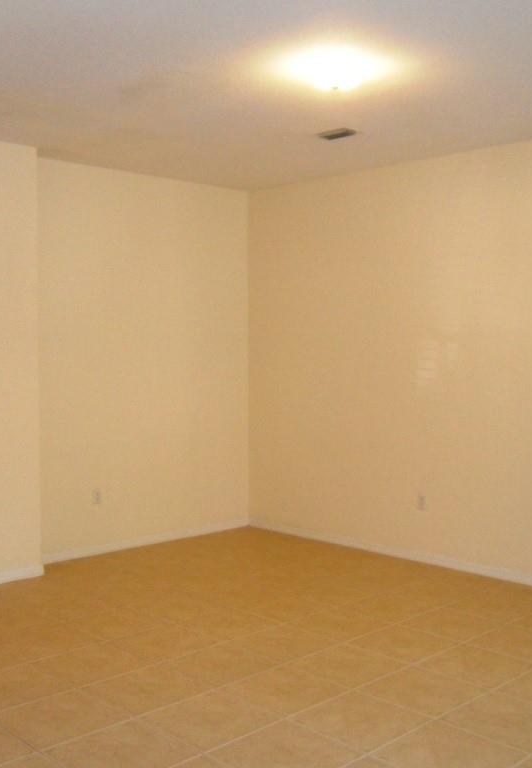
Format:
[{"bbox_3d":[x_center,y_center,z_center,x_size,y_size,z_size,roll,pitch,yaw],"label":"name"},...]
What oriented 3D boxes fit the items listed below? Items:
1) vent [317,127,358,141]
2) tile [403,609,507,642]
[{"bbox_3d":[0.461,-1.610,5.335,0.165,0.025,0.260,-2,3,-44],"label":"vent"},{"bbox_3d":[1.049,1.366,4.723,0.444,0.010,0.444,-2,3,-44],"label":"tile"}]

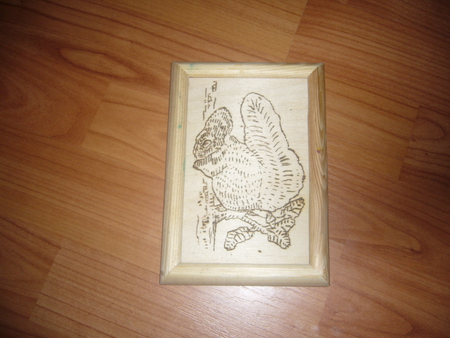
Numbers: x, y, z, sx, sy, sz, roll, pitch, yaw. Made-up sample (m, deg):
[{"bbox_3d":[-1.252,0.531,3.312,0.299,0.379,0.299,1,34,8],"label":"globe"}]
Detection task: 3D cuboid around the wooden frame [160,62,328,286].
[{"bbox_3d":[0.018,0.000,0.388,0.136,0.016,0.193,1,78,2],"label":"wooden frame"}]

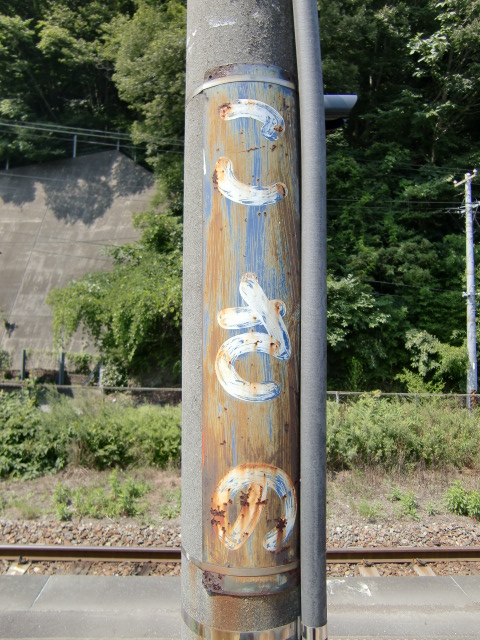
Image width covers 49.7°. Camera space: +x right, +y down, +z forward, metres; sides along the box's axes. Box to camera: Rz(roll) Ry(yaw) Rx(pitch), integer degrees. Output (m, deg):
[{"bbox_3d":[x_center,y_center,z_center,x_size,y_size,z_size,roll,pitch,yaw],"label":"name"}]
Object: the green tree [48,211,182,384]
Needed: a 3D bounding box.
[{"bbox_3d":[-4.100,-0.660,17.800,4.900,6.000,4.200,0,-1,0],"label":"green tree"}]

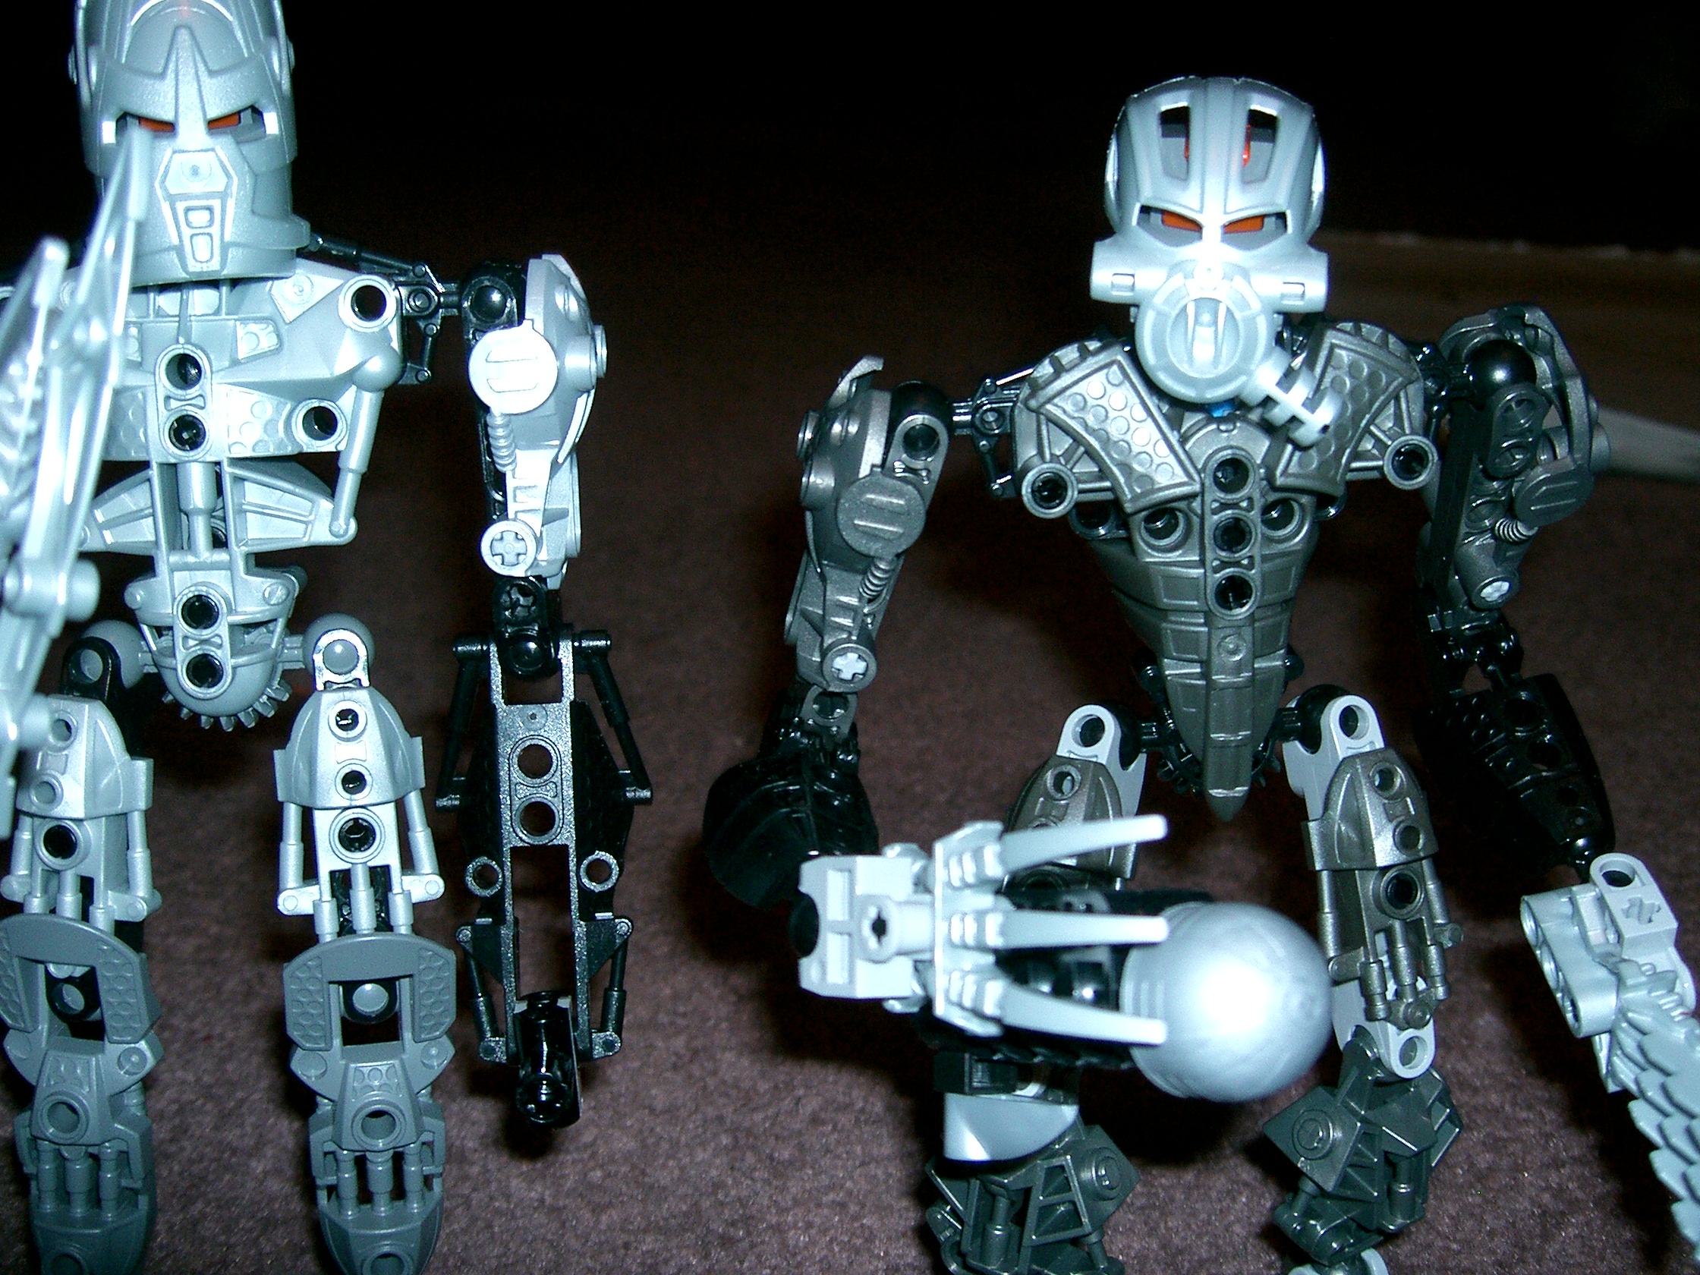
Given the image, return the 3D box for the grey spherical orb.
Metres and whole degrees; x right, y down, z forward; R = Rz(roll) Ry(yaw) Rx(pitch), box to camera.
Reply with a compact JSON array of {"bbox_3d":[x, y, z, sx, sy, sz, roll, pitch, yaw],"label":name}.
[{"bbox_3d":[0.048,0.046,0.243,0.025,0.025,0.025,1,20,0],"label":"grey spherical orb"}]

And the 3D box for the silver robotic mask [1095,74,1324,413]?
[{"bbox_3d":[0.048,-0.052,0.254,0.031,0.043,0.029,6,17,9],"label":"silver robotic mask"}]

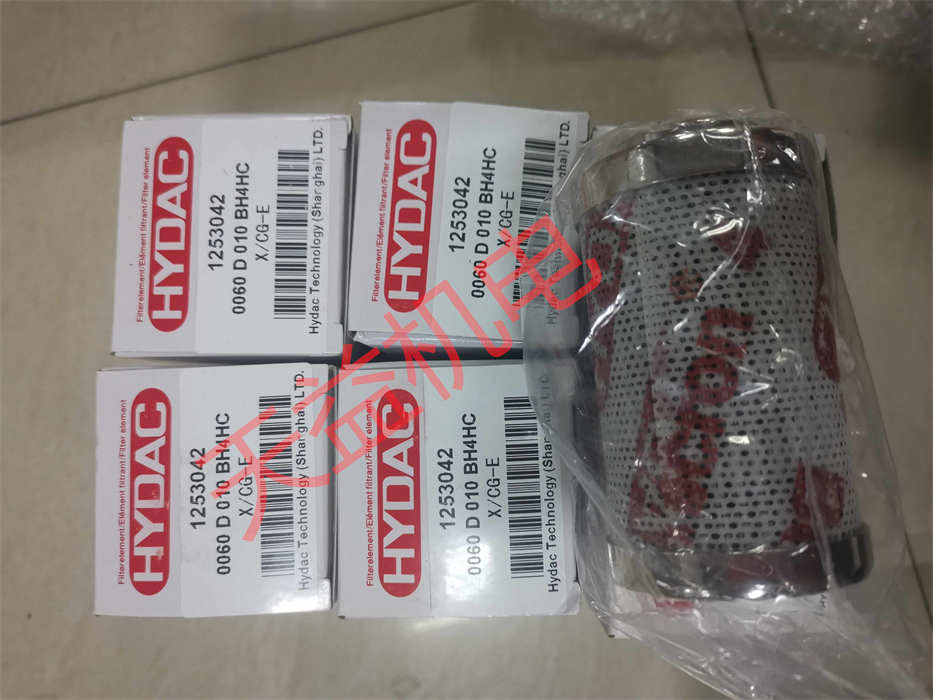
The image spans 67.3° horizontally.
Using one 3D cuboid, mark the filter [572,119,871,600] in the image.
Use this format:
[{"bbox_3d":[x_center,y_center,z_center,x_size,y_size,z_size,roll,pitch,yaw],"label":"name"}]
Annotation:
[{"bbox_3d":[0.052,0.003,0.150,0.048,0.048,0.087,-5,83,0],"label":"filter"}]

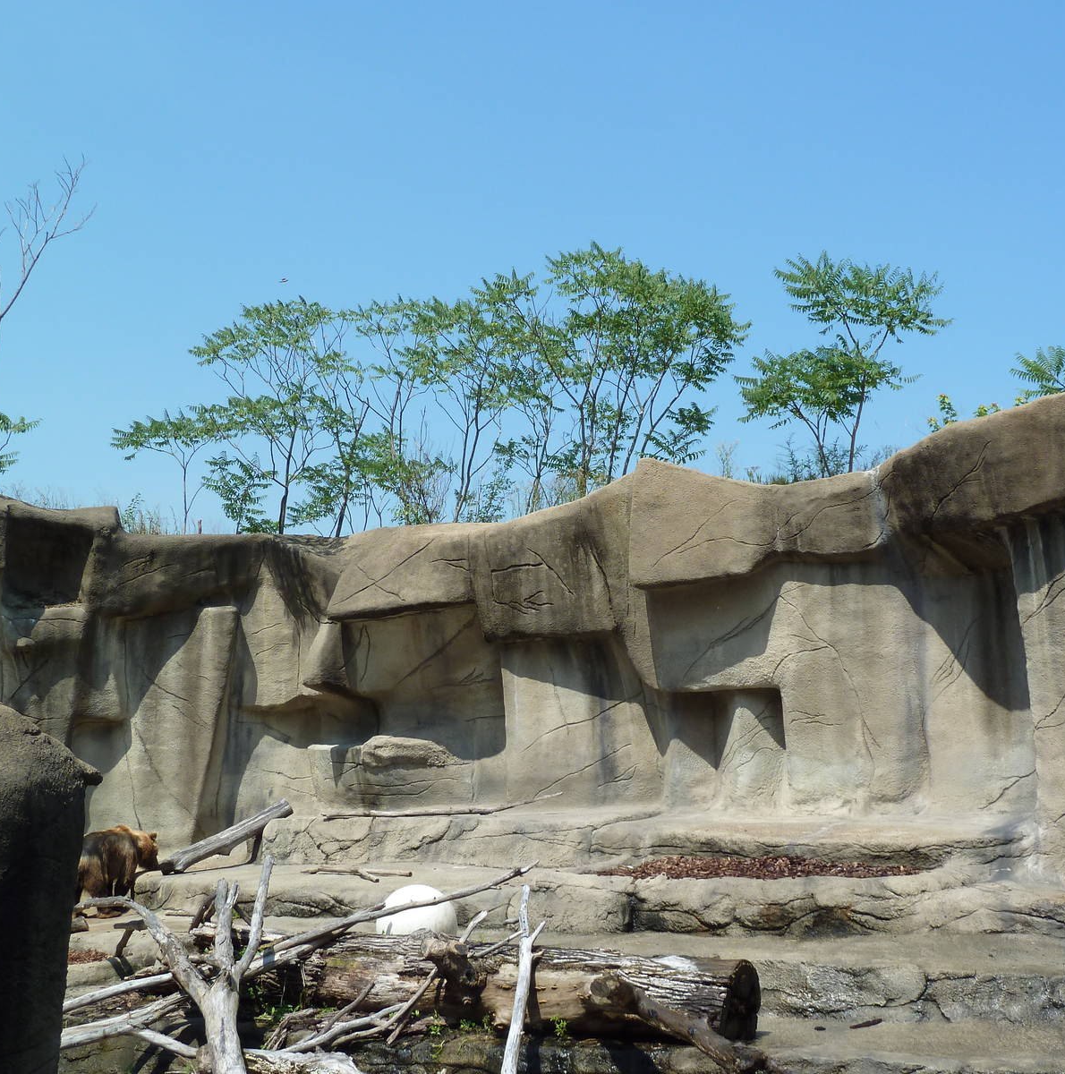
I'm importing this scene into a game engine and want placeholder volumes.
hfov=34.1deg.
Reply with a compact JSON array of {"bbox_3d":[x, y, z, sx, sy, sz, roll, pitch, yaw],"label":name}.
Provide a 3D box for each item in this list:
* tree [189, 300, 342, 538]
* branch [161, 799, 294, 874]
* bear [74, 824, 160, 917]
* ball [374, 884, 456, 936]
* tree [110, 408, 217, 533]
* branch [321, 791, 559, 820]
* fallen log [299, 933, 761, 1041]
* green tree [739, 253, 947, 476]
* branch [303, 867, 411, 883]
[{"bbox_3d":[-3.766,-1.627,24.700,2.180,3.500,2.000,0,-4,0],"label":"tree"},{"bbox_3d":[-3.450,3.382,19.672,1.630,0.250,0.250,-20,6,-30],"label":"branch"},{"bbox_3d":[-4.590,3.667,19.074,0.600,1.030,1.350,-3,-5,36],"label":"bear"},{"bbox_3d":[-1.050,3.499,15.626,0.760,0.760,0.760,0,-4,0],"label":"ball"},{"bbox_3d":[-5.252,-0.847,24.639,1.500,1.970,1.400,0,-4,0],"label":"tree"},{"bbox_3d":[-1.036,3.168,20.516,2.930,0.270,0.200,2,-5,-20],"label":"branch"},{"bbox_3d":[-0.096,3.847,14.897,4.000,0.680,0.720,-1,-5,17],"label":"fallen log"},{"bbox_3d":[4.229,-2.243,23.544,2.790,3.190,2.400,0,-4,0],"label":"green tree"},{"bbox_3d":[-1.890,3.671,18.873,1.180,0.120,0.650,0,-4,0],"label":"branch"}]

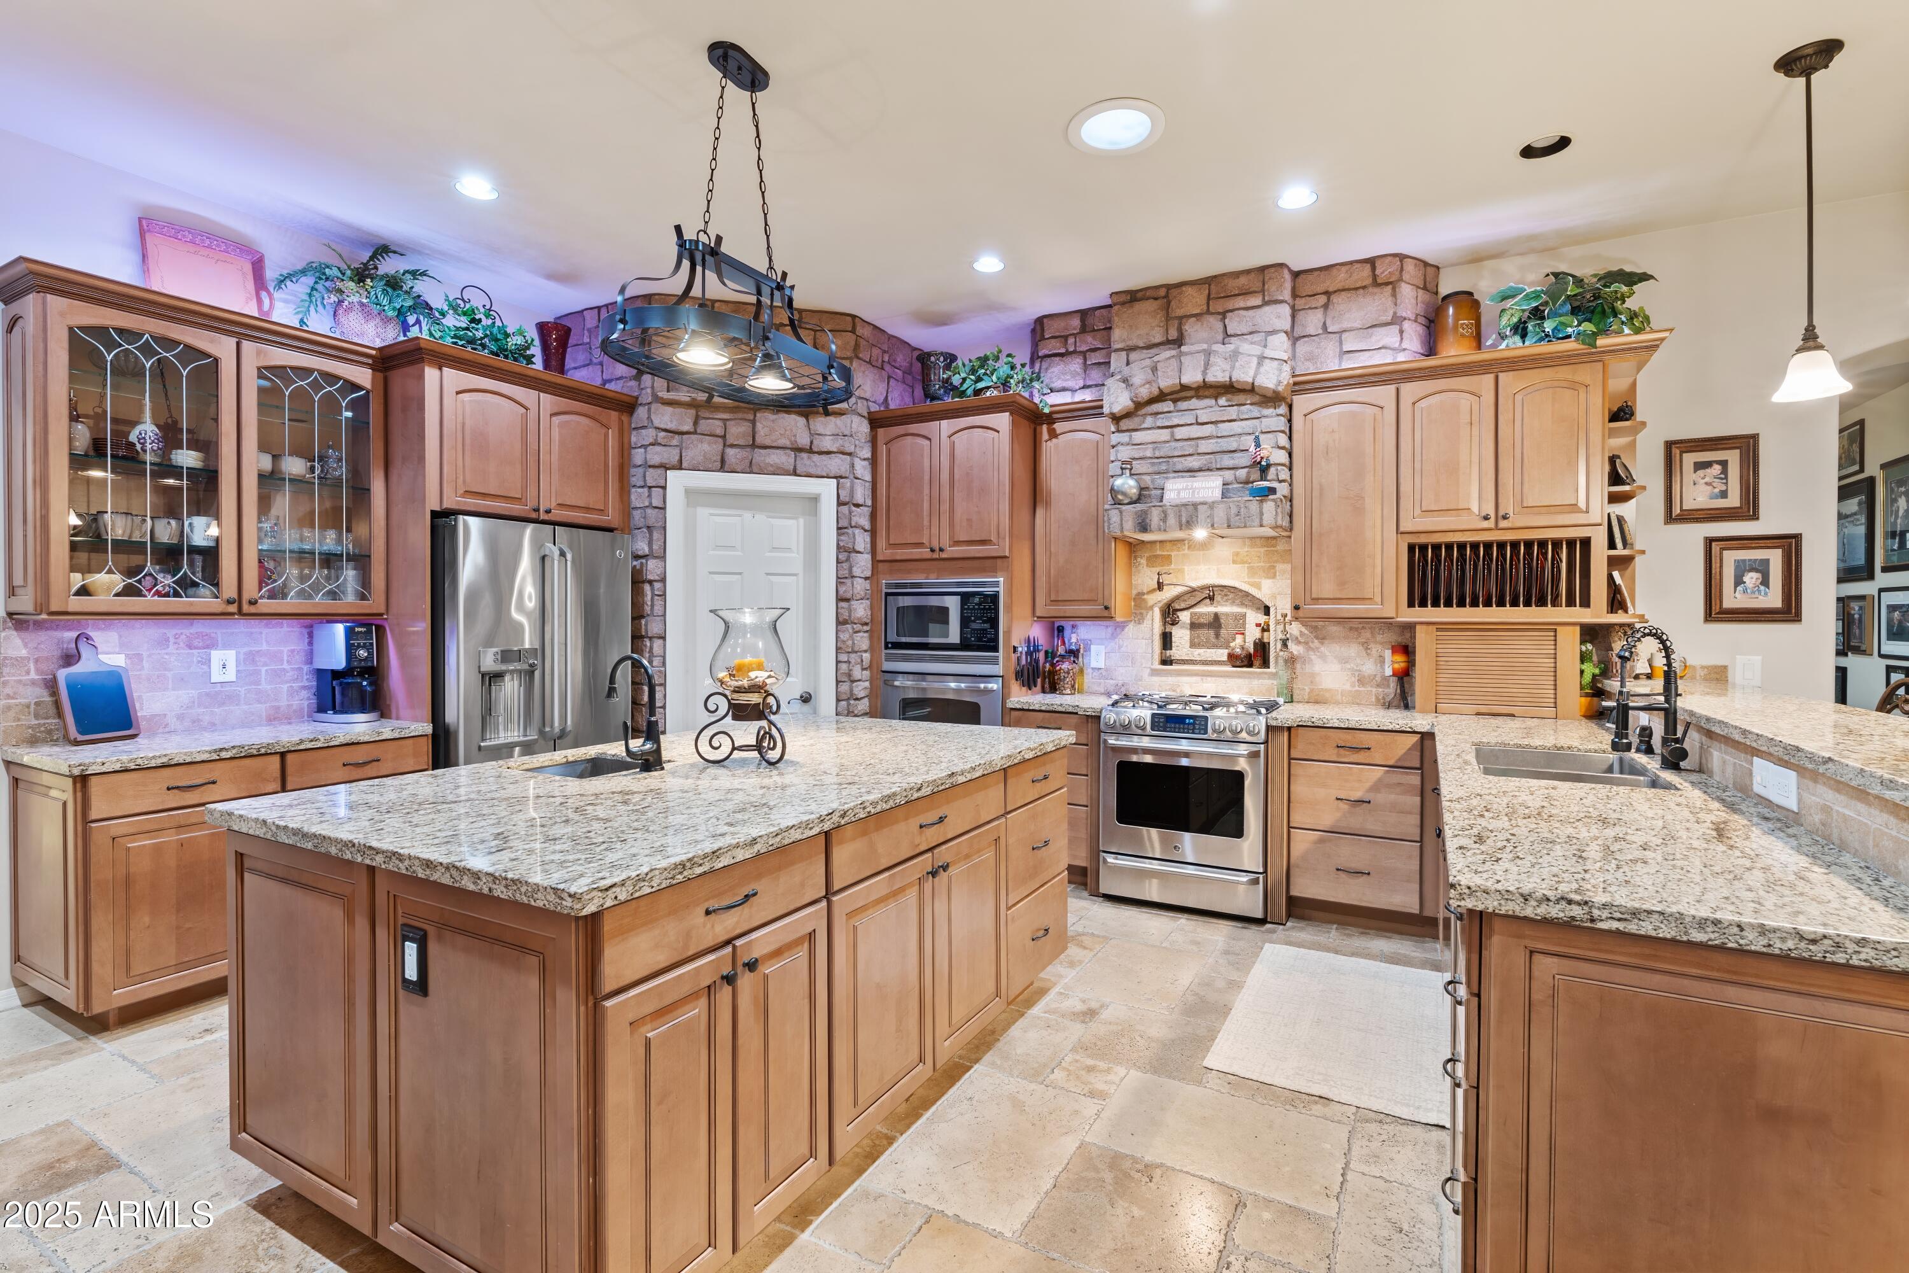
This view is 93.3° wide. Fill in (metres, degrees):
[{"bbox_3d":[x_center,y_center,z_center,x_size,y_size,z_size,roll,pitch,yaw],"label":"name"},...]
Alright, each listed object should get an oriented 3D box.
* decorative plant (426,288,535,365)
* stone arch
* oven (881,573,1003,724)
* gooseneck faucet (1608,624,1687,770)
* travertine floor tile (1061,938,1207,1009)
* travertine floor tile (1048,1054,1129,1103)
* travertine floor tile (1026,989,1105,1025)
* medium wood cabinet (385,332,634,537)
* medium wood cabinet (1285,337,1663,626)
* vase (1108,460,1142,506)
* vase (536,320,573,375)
[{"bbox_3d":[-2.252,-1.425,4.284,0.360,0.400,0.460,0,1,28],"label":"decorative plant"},{"bbox_3d":[1.192,-1.249,4.420,0.890,0.315,0.140,1,1,28],"label":"stone arch"},{"bbox_3d":[0.059,0.248,4.957,0.750,1.110,0.580,1,1,29],"label":"oven"},{"bbox_3d":[2.020,0.173,2.616,0.185,0.410,0.100,0,1,6],"label":"gooseneck faucet"},{"bbox_3d":[0.710,1.292,3.455,0.403,0.015,0.595,1,1,28],"label":"travertine floor tile"},{"bbox_3d":[0.393,1.293,2.636,0.193,0.012,0.200,1,1,29],"label":"travertine floor tile"},{"bbox_3d":[0.416,1.295,3.132,0.198,0.012,0.200,0,1,28],"label":"travertine floor tile"},{"bbox_3d":[-2.051,-0.810,4.007,0.690,0.637,1.040,1,1,29],"label":"medium wood cabinet"},{"bbox_3d":[2.313,-0.642,4.104,1.425,1.158,0.370,1,1,28],"label":"medium wood cabinet"},{"bbox_3d":[0.874,-0.775,4.580,0.150,0.225,0.150,1,1,28],"label":"vase"},{"bbox_3d":[-1.833,-1.249,4.132,0.168,0.370,0.168,1,1,29],"label":"vase"}]

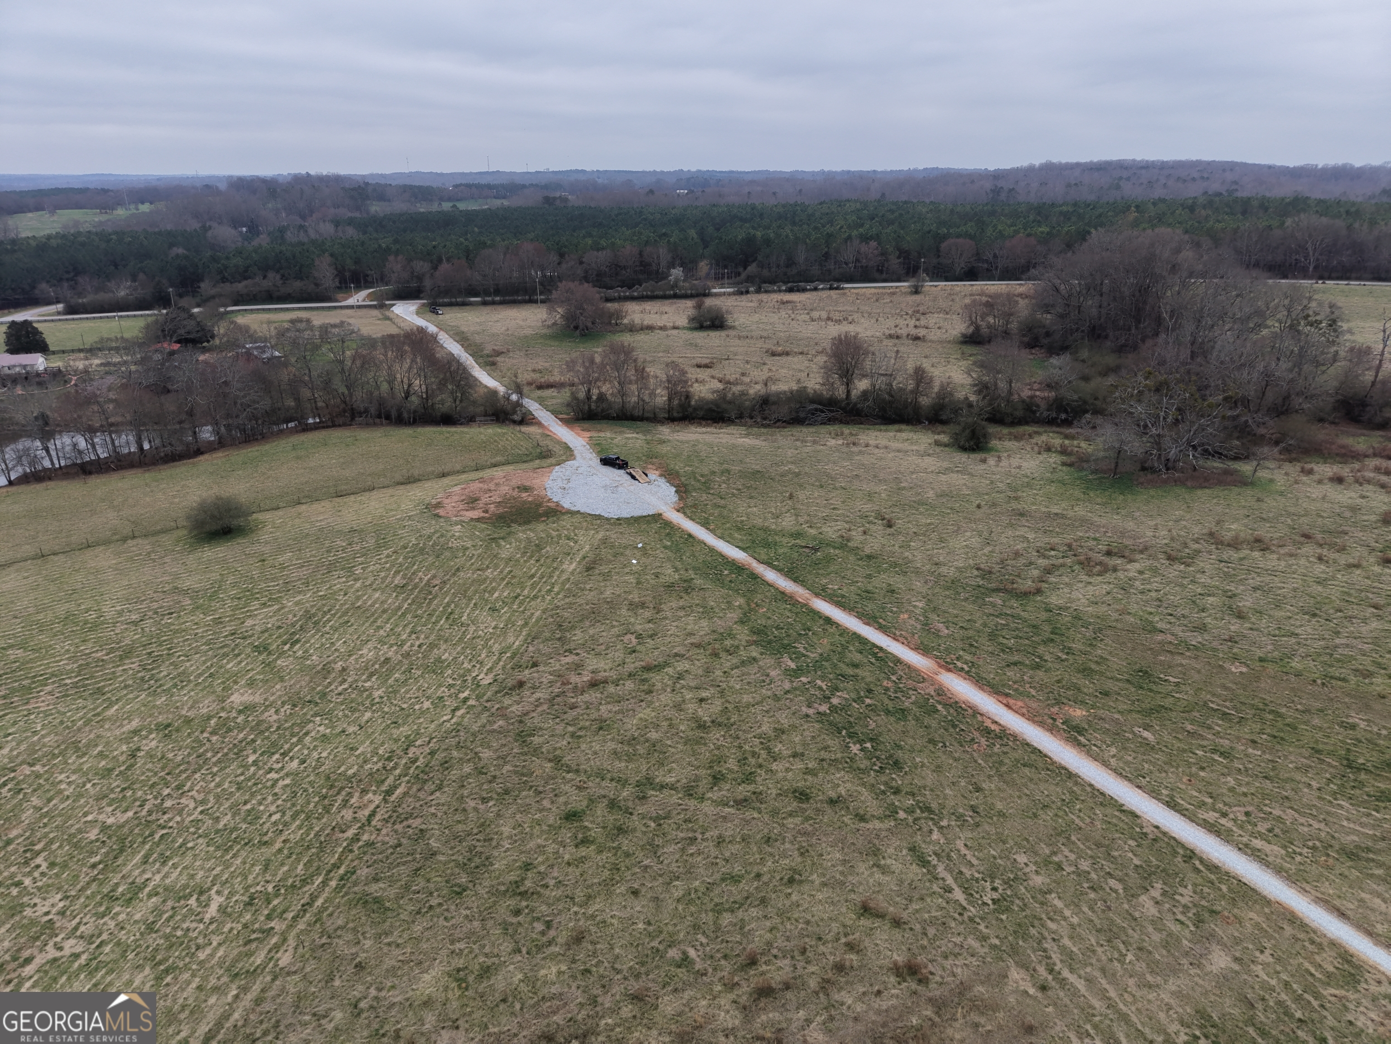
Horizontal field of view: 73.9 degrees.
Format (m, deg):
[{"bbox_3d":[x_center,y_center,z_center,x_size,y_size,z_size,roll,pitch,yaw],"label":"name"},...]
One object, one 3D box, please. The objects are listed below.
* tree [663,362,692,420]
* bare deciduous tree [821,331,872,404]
[{"bbox_3d":[-4.020,-29.980,211.270,6.710,13.370,6.710,0,21,0],"label":"tree"},{"bbox_3d":[36.020,-35.700,217.250,11.750,17.620,11.750,0,21,0],"label":"bare deciduous tree"}]

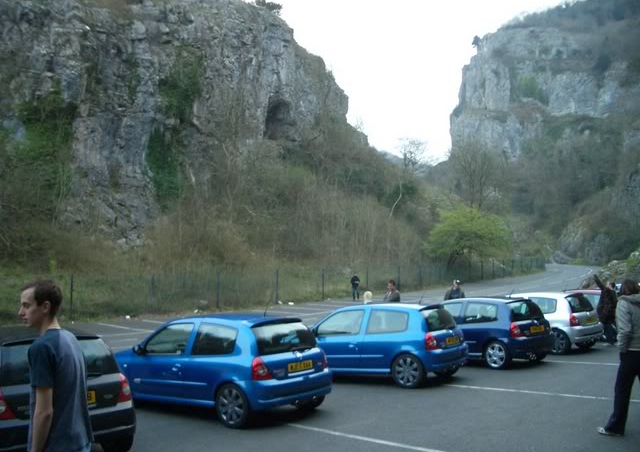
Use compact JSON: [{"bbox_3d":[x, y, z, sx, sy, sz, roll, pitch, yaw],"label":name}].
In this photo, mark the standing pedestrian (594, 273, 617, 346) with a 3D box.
[{"bbox_3d":[7.496,2.196,16.925,0.640,1.820,0.520,-1,-6,6],"label":"standing pedestrian"}]

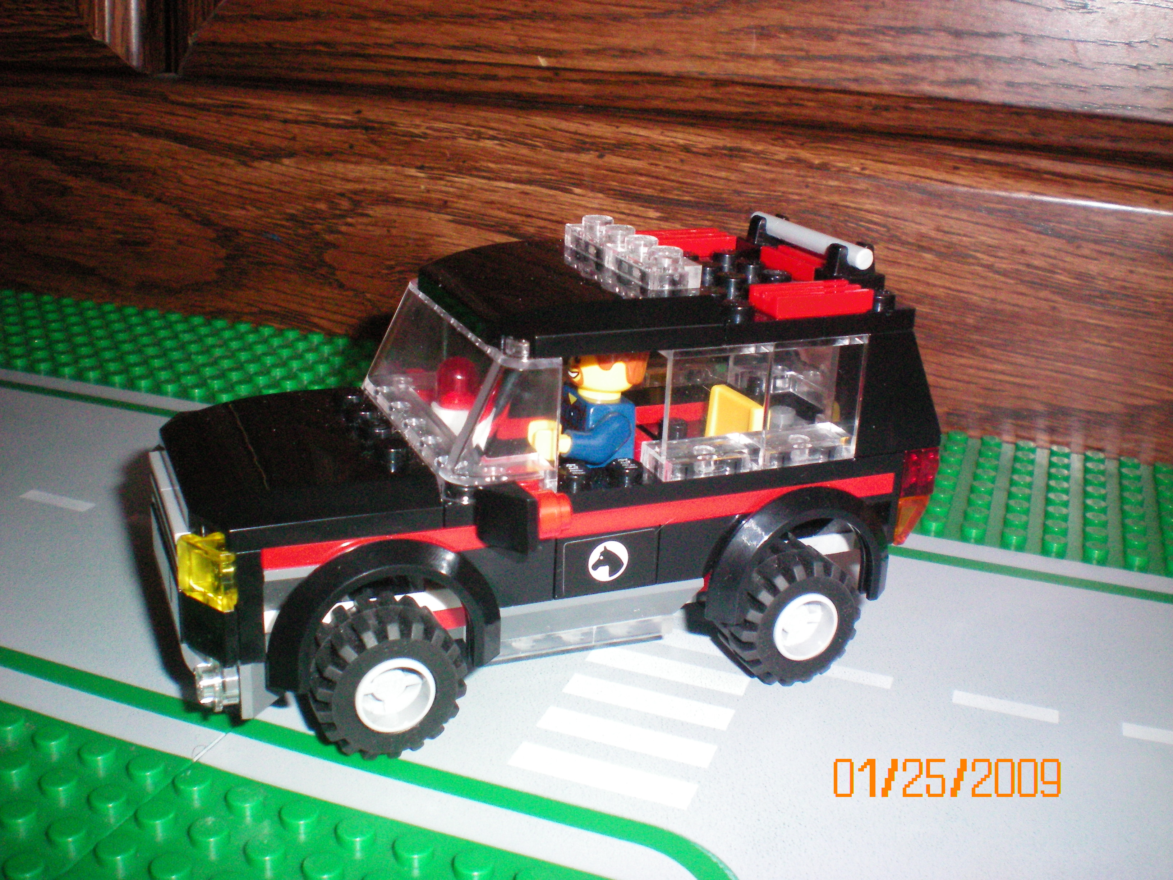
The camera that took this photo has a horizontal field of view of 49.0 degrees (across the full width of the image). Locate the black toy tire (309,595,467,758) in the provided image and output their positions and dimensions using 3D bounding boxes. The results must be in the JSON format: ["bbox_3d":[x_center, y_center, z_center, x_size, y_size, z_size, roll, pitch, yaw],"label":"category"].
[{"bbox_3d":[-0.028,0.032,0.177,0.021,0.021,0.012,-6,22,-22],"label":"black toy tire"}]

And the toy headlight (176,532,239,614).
[{"bbox_3d":[-0.048,0.017,0.164,0.006,0.008,0.008,-6,22,-22],"label":"toy headlight"}]

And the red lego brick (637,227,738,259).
[{"bbox_3d":[0.017,-0.034,0.221,0.016,0.003,0.008,-6,22,-22],"label":"red lego brick"}]

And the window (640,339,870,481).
[{"bbox_3d":[0.024,-0.006,0.188,0.032,0.019,0.008,-6,22,-22],"label":"window"}]

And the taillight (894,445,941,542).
[{"bbox_3d":[0.050,0.008,0.205,0.006,0.016,0.008,-6,22,-22],"label":"taillight"}]

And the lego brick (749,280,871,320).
[{"bbox_3d":[0.032,-0.020,0.186,0.016,0.003,0.008,-6,22,-22],"label":"lego brick"}]

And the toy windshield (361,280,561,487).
[{"bbox_3d":[-0.020,-0.009,0.190,0.016,0.019,0.048,-6,22,-22],"label":"toy windshield"}]

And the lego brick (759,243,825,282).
[{"bbox_3d":[0.036,-0.028,0.208,0.008,0.003,0.016,-6,22,-22],"label":"lego brick"}]

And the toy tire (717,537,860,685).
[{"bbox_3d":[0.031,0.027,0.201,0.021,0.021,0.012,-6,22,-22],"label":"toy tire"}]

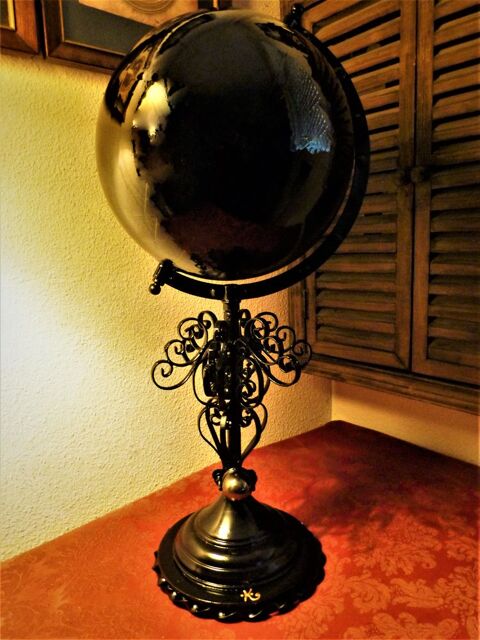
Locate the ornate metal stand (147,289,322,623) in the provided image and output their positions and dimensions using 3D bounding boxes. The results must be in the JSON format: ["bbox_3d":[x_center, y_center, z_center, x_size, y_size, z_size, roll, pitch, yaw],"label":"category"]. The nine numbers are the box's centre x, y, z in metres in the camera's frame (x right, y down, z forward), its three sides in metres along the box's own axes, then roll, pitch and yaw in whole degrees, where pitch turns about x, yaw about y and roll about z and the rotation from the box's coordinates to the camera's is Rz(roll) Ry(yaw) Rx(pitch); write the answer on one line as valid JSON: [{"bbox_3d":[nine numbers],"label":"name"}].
[{"bbox_3d":[-0.007,0.151,0.644,0.248,0.403,0.248,-3,9,-5],"label":"ornate metal stand"}]

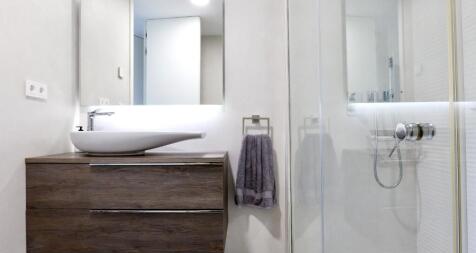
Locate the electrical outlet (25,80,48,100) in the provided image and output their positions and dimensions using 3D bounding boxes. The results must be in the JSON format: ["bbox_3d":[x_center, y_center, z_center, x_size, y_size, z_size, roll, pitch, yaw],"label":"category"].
[{"bbox_3d":[-1.117,-0.202,1.466,0.013,0.084,0.154,0,-1,1],"label":"electrical outlet"}]

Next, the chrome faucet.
[{"bbox_3d":[-0.862,-0.034,1.658,0.180,0.135,0.045,-1,-1,16],"label":"chrome faucet"}]

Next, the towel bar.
[{"bbox_3d":[0.127,-0.003,1.824,0.183,0.143,0.070,0,-1,1],"label":"towel bar"}]

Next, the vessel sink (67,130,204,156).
[{"bbox_3d":[-0.626,0.105,1.657,0.827,0.142,0.375,0,-1,1],"label":"vessel sink"}]

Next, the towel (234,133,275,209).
[{"bbox_3d":[0.124,0.301,1.788,0.264,0.492,0.105,0,-1,1],"label":"towel"}]

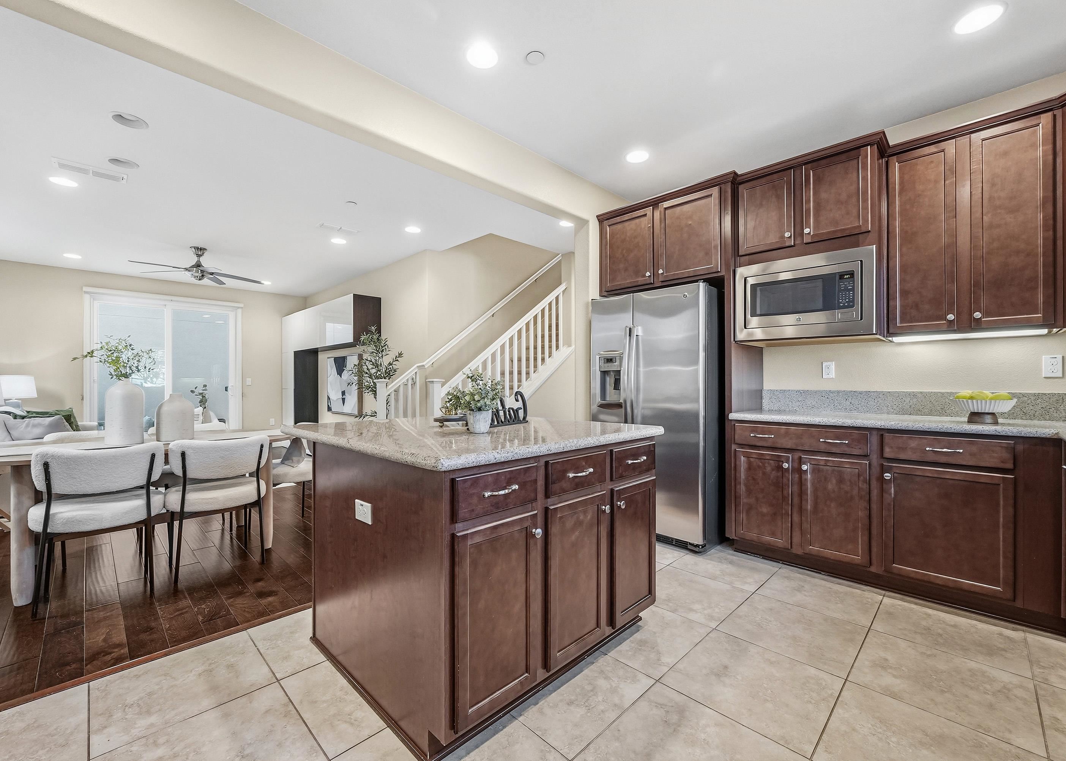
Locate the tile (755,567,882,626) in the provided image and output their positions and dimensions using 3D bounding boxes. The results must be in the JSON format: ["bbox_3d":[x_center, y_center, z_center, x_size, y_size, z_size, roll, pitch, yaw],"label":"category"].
[{"bbox_3d":[1.535,1.134,2.363,0.490,0.010,0.495,0,0,-45],"label":"tile"}]

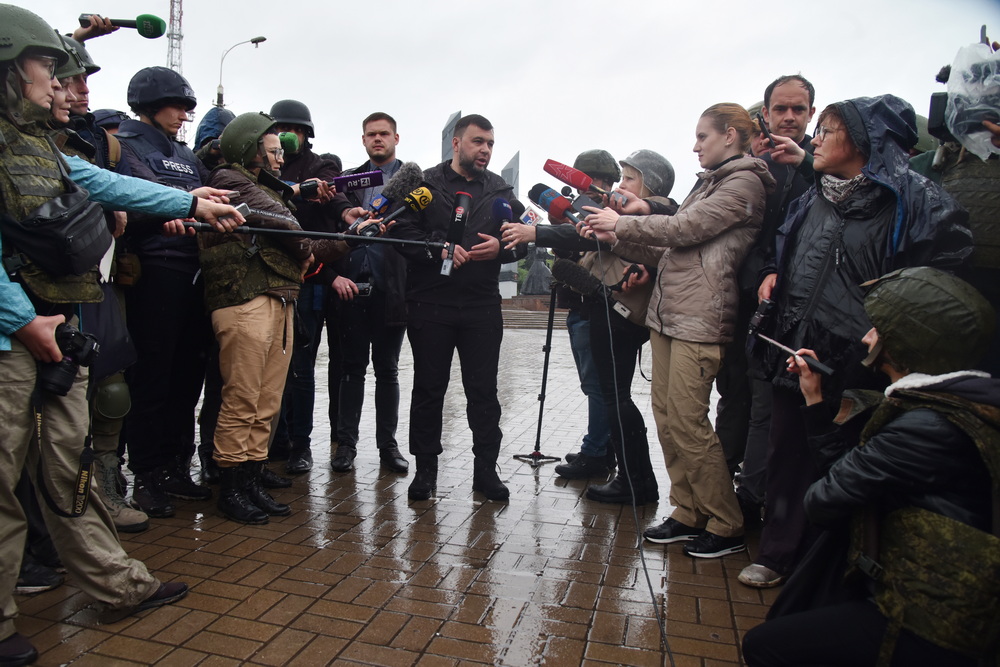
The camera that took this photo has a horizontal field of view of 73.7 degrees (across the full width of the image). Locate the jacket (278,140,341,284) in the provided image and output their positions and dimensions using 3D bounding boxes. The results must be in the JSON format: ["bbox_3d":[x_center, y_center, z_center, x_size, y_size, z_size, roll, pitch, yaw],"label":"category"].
[{"bbox_3d":[-1.025,-0.607,3.460,0.560,0.760,0.380,0,4,-27],"label":"jacket"}]

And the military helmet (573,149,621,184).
[{"bbox_3d":[0.496,-0.854,3.430,0.270,0.180,0.240,0,4,-26],"label":"military helmet"}]

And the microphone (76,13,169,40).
[{"bbox_3d":[-1.419,-1.155,2.500,0.310,0.075,0.075,1,3,-13],"label":"microphone"}]

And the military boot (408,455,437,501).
[{"bbox_3d":[-0.350,0.625,3.130,0.110,0.240,0.300,3,4,12],"label":"military boot"}]

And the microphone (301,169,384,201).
[{"bbox_3d":[-0.680,-0.635,2.860,0.380,0.080,0.070,-8,5,-10],"label":"microphone"}]

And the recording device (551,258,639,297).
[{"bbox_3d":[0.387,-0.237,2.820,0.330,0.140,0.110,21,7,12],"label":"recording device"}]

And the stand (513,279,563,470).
[{"bbox_3d":[0.261,0.216,3.798,0.270,1.030,0.270,6,3,0],"label":"stand"}]

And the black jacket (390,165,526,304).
[{"bbox_3d":[-0.195,-0.469,3.130,0.620,0.670,0.380,1,3,-6],"label":"black jacket"}]

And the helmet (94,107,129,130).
[{"bbox_3d":[-1.949,-1.070,3.380,0.270,0.170,0.240,7,3,-3],"label":"helmet"}]

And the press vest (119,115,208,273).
[{"bbox_3d":[-1.422,-0.584,2.800,0.310,0.620,0.440,4,4,27],"label":"press vest"}]

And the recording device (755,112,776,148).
[{"bbox_3d":[0.898,-0.689,2.250,0.012,0.145,0.070,-27,-3,15],"label":"recording device"}]

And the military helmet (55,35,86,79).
[{"bbox_3d":[-1.499,-0.924,2.170,0.270,0.185,0.240,-11,9,-28],"label":"military helmet"}]

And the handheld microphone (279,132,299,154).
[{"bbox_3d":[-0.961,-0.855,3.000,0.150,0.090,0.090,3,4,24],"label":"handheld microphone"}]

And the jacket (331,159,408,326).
[{"bbox_3d":[-0.636,-0.475,3.520,0.490,0.870,0.310,1,3,-5],"label":"jacket"}]

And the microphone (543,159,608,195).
[{"bbox_3d":[0.355,-0.665,2.920,0.350,0.070,0.070,31,15,23],"label":"microphone"}]

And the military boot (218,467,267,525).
[{"bbox_3d":[-1.050,0.627,2.740,0.280,0.240,0.105,4,4,31],"label":"military boot"}]

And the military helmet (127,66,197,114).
[{"bbox_3d":[-1.411,-1.009,2.780,0.285,0.185,0.240,12,4,2],"label":"military helmet"}]

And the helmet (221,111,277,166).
[{"bbox_3d":[-1.023,-0.786,2.700,0.265,0.185,0.235,-18,4,-2],"label":"helmet"}]

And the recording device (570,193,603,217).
[{"bbox_3d":[0.335,-0.491,2.580,0.150,0.075,0.009,36,33,5],"label":"recording device"}]

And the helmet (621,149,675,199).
[{"bbox_3d":[0.686,-0.744,3.100,0.275,0.190,0.240,20,-1,-15],"label":"helmet"}]

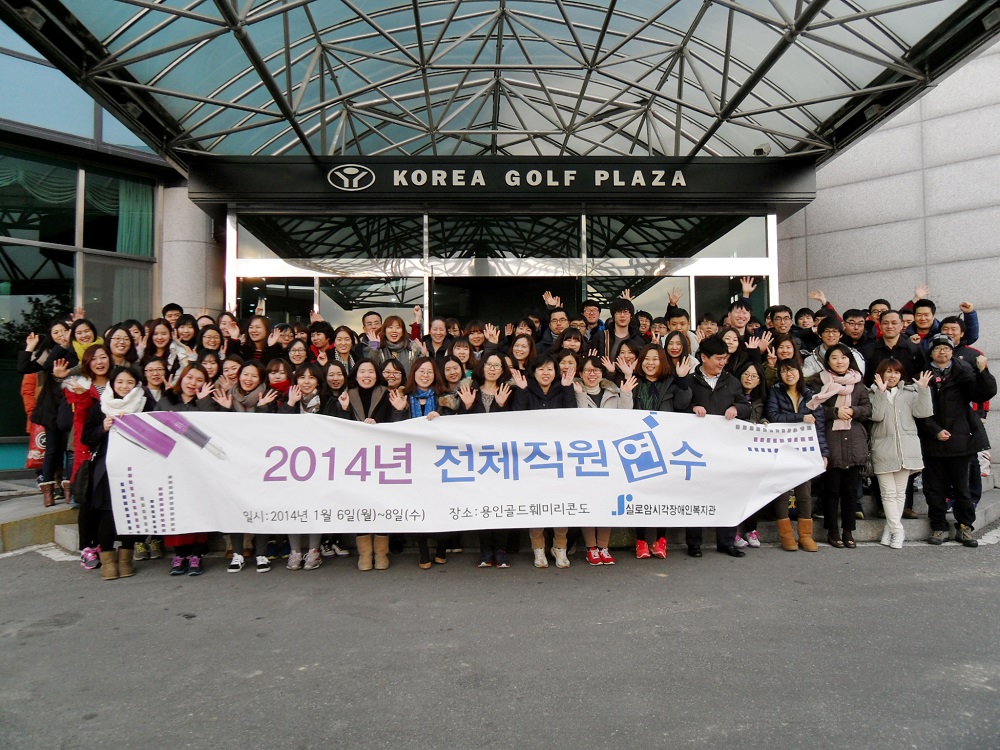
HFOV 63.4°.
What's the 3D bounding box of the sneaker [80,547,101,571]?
[{"bbox_3d":[-3.063,1.376,6.050,0.100,0.115,0.250,2,-4,-34],"label":"sneaker"}]

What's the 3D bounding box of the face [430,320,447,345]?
[{"bbox_3d":[-0.548,-0.381,7.250,0.150,0.205,0.150,0,-3,-5],"label":"face"}]

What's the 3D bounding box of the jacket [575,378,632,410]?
[{"bbox_3d":[0.814,0.356,6.330,0.480,0.680,0.300,0,-2,5],"label":"jacket"}]

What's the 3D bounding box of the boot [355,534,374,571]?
[{"bbox_3d":[-1.030,1.343,6.140,0.120,0.245,0.270,0,-3,-13],"label":"boot"}]

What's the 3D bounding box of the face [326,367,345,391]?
[{"bbox_3d":[-1.346,0.025,6.620,0.150,0.205,0.150,0,-3,-11],"label":"face"}]

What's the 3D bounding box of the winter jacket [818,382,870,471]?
[{"bbox_3d":[2.853,0.409,6.680,0.430,0.730,0.300,-1,-3,14],"label":"winter jacket"}]

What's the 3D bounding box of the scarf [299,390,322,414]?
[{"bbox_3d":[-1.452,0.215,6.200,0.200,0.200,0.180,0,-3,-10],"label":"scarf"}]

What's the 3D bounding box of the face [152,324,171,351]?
[{"bbox_3d":[-3.055,-0.334,7.300,0.160,0.210,0.150,1,-3,-21],"label":"face"}]

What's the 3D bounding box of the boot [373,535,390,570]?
[{"bbox_3d":[-0.903,1.343,6.140,0.120,0.245,0.270,0,-3,-12],"label":"boot"}]

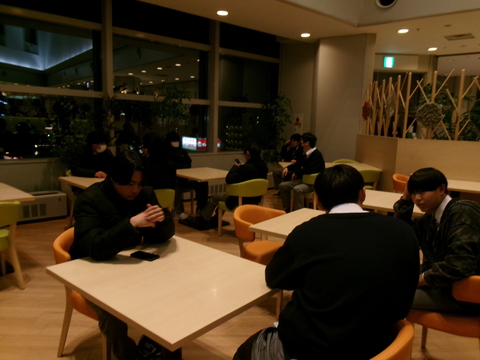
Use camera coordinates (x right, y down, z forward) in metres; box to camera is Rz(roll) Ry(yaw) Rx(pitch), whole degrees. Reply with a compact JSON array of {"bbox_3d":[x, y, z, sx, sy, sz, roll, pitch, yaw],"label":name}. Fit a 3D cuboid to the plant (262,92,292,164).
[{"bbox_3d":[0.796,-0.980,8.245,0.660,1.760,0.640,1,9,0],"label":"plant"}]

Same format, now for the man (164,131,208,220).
[{"bbox_3d":[-0.808,-0.072,5.519,0.780,1.230,0.520,9,12,41],"label":"man"}]

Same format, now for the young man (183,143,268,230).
[{"bbox_3d":[-0.092,0.088,4.843,0.860,1.160,0.520,8,11,37],"label":"young man"}]

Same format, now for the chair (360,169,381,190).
[{"bbox_3d":[1.809,0.179,5.970,0.530,0.730,0.530,1,9,-6],"label":"chair"}]

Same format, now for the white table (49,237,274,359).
[{"bbox_3d":[-0.332,0.780,1.876,0.900,0.700,0.750,9,12,39],"label":"white table"}]

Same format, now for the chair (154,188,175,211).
[{"bbox_3d":[-0.981,0.428,3.887,0.530,0.740,0.520,10,12,43],"label":"chair"}]

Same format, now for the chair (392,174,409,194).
[{"bbox_3d":[2.198,0.352,4.979,0.550,0.730,0.560,6,10,23],"label":"chair"}]

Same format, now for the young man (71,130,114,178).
[{"bbox_3d":[-1.744,0.013,4.743,0.540,1.200,0.740,-7,12,-44],"label":"young man"}]

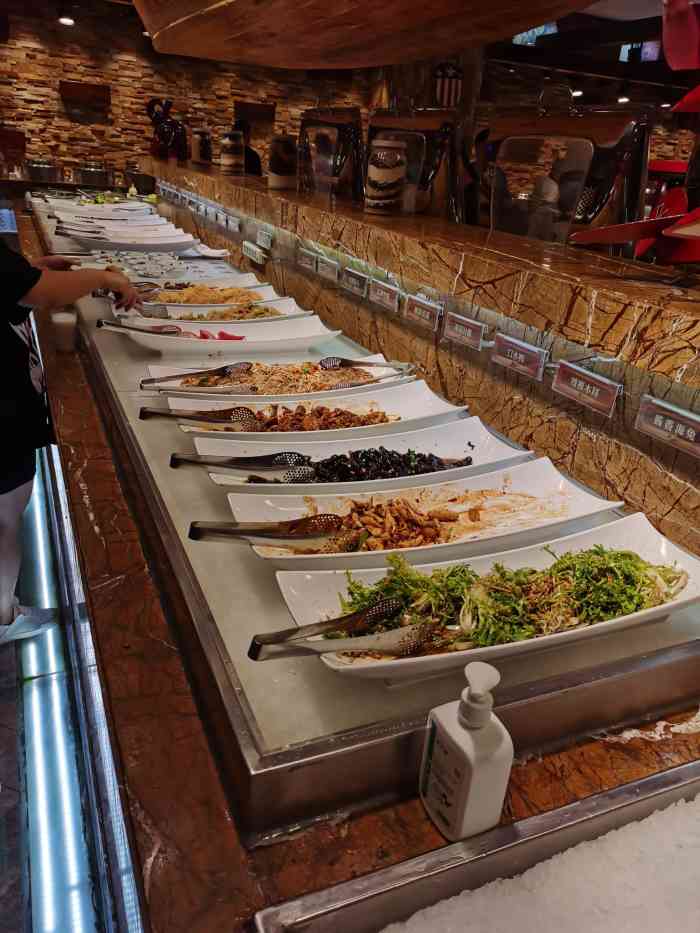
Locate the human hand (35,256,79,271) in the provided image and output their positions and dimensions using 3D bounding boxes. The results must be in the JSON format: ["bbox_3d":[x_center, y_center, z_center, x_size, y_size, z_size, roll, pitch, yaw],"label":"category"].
[{"bbox_3d":[-1.128,-0.783,2.806,0.170,0.050,0.085,-6,26,-23],"label":"human hand"}]

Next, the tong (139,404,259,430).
[{"bbox_3d":[-0.289,-0.097,1.415,0.237,0.037,0.050,-7,26,-25],"label":"tong"}]

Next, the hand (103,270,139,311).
[{"bbox_3d":[-0.718,-0.553,2.286,0.150,0.065,0.085,35,6,-34],"label":"hand"}]

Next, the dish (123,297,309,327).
[{"bbox_3d":[-0.446,-0.485,2.342,0.595,0.062,0.190,-6,26,-23],"label":"dish"}]

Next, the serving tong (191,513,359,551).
[{"bbox_3d":[-0.104,0.090,1.019,0.243,0.037,0.052,-6,25,-23],"label":"serving tong"}]

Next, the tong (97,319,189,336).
[{"bbox_3d":[-0.574,-0.384,2.006,0.245,0.034,0.050,-13,29,-35],"label":"tong"}]

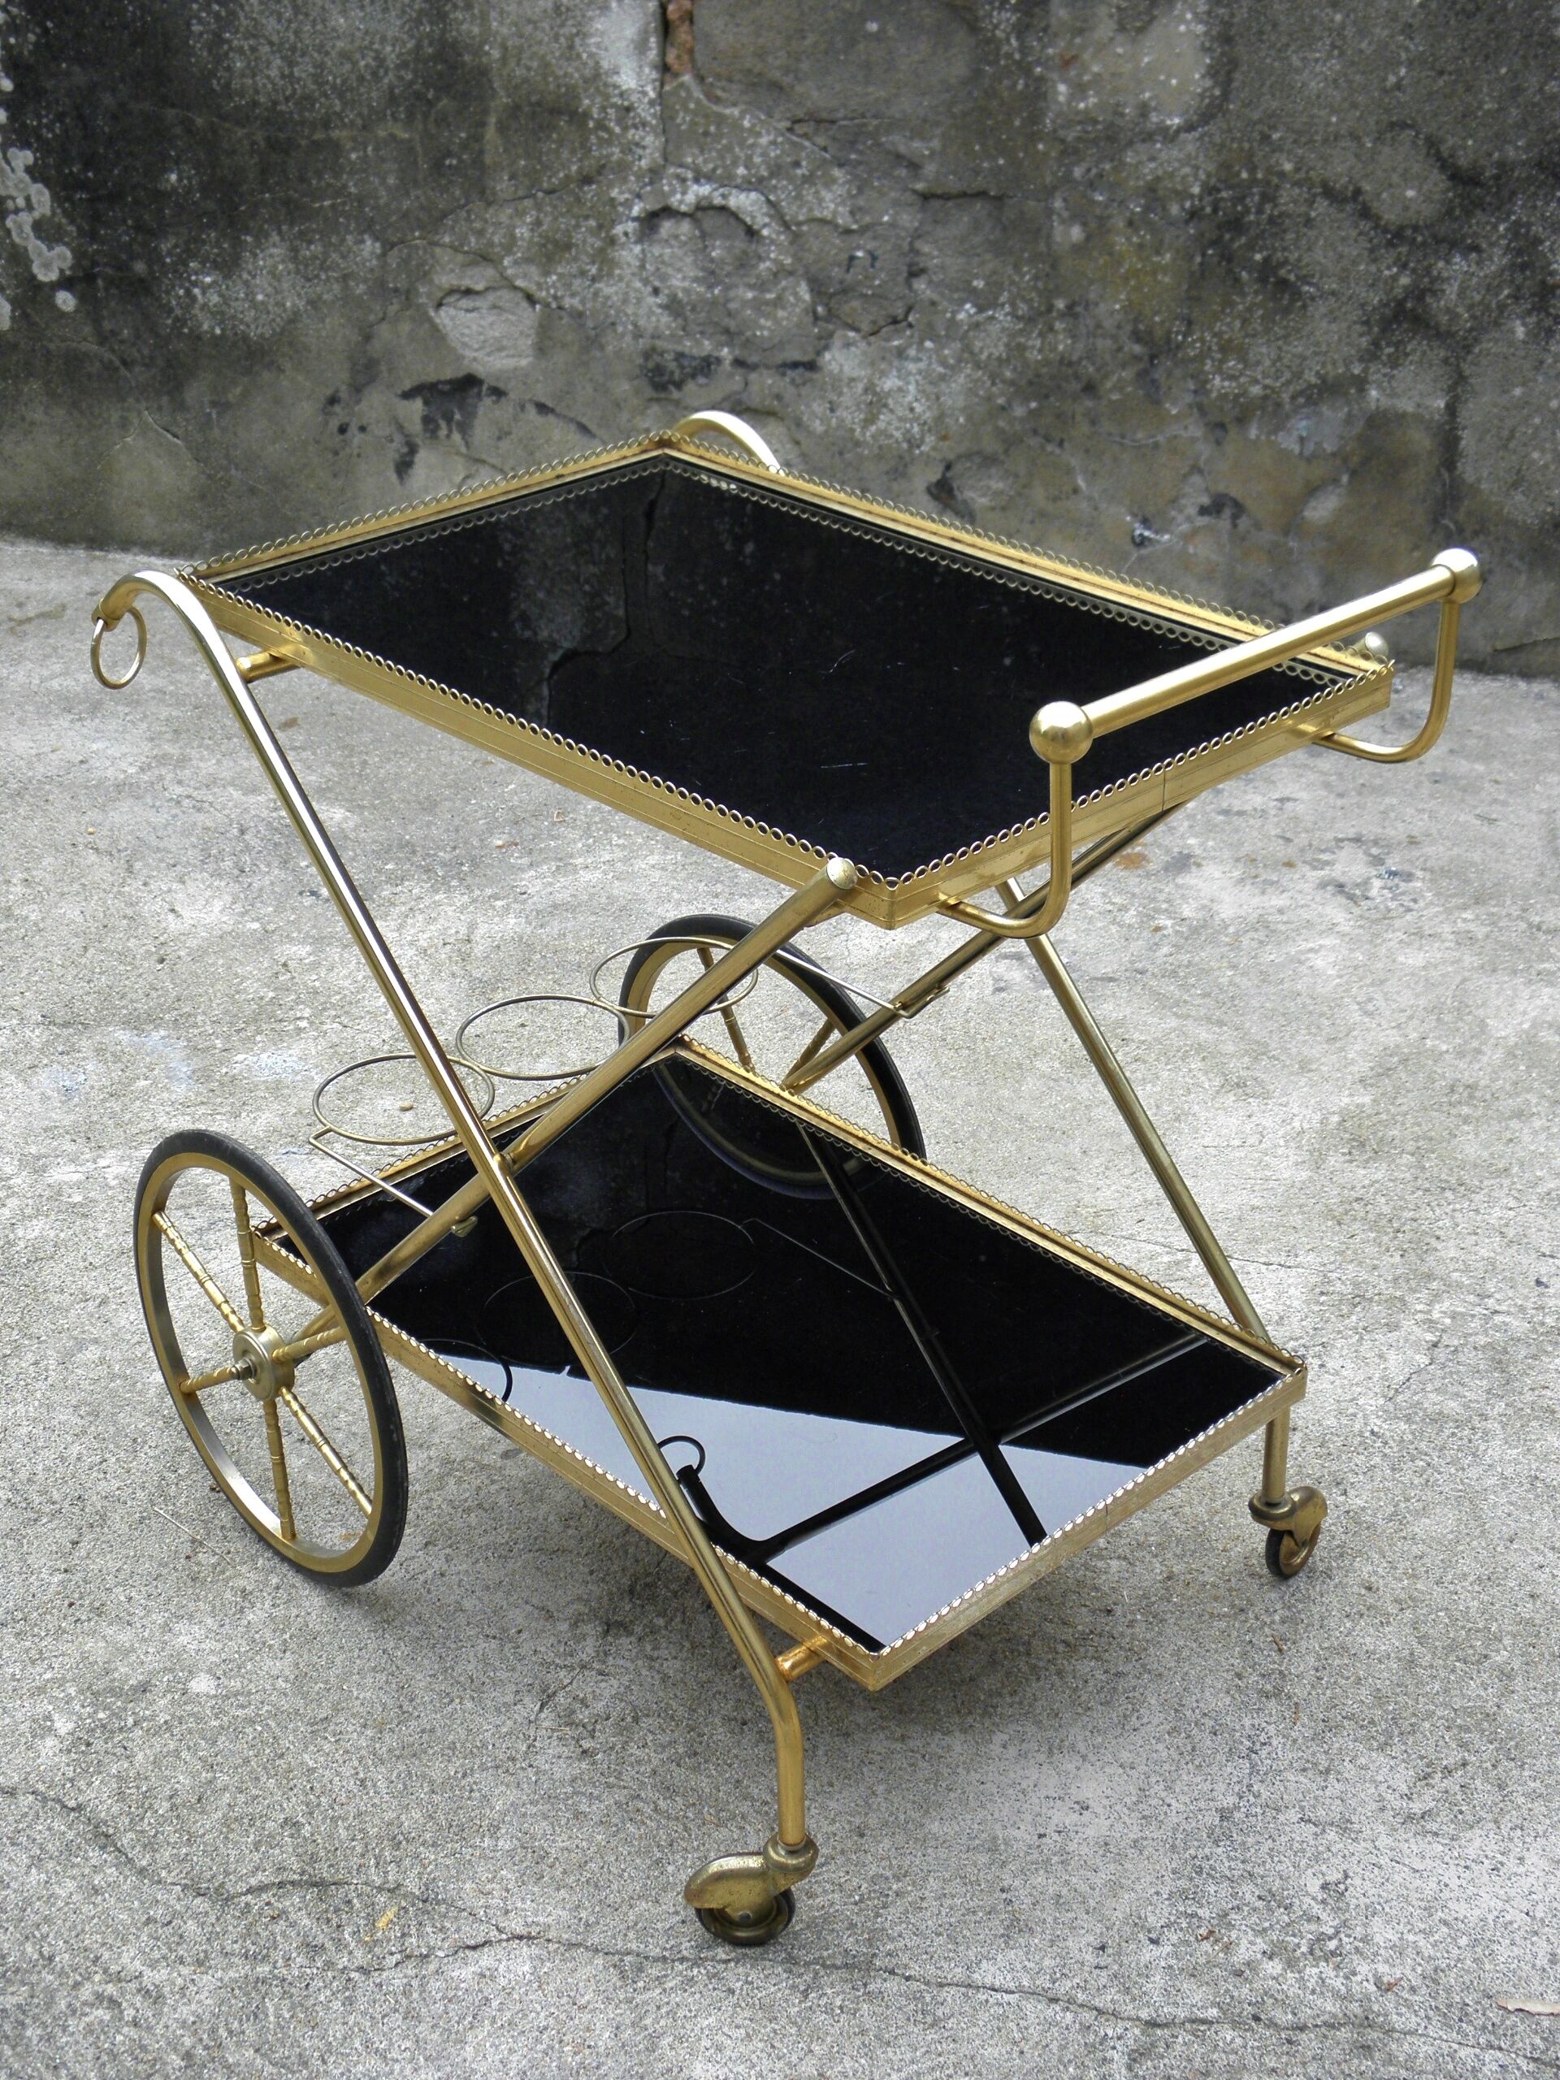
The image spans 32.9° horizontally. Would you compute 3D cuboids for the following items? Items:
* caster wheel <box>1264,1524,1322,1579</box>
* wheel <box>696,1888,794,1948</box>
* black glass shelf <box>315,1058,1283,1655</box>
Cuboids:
[{"bbox_3d":[0.351,0.341,1.806,0.015,0.055,0.055,23,36,35],"label":"caster wheel"},{"bbox_3d":[-0.020,0.499,1.524,0.055,0.055,0.015,2,29,4],"label":"wheel"},{"bbox_3d":[-0.013,0.175,1.732,0.388,0.027,0.590,-25,38,-37],"label":"black glass shelf"}]

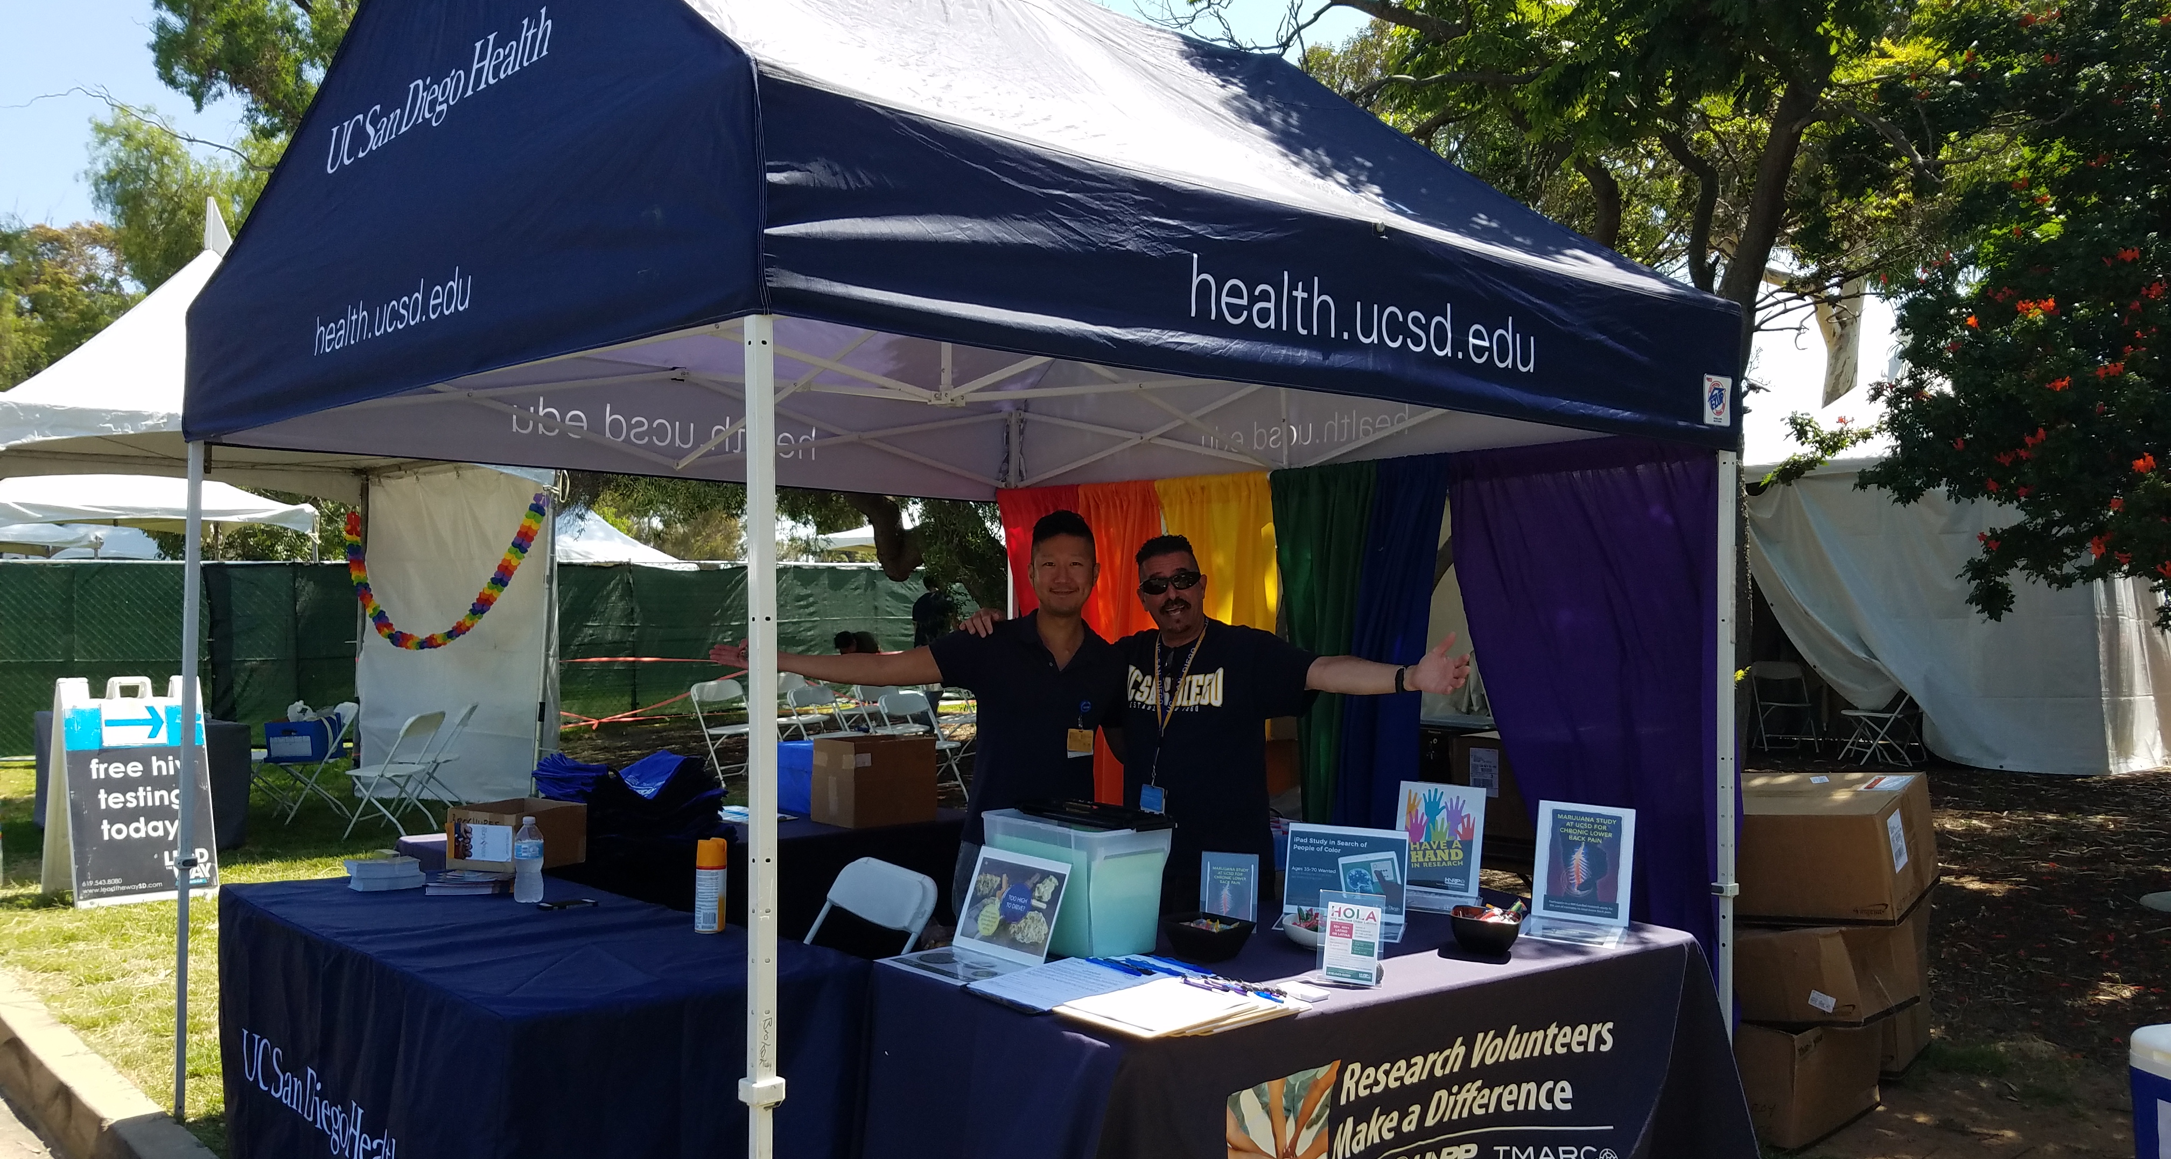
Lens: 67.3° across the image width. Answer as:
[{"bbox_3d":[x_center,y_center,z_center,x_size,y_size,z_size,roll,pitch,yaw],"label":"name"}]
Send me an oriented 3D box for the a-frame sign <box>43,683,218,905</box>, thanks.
[{"bbox_3d":[-4.744,1.018,8.144,0.620,1.080,0.660,1,-1,-39],"label":"a-frame sign"}]

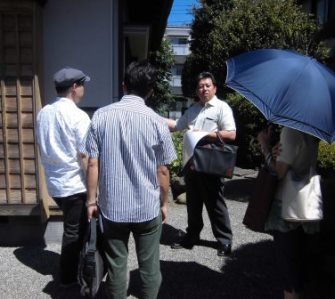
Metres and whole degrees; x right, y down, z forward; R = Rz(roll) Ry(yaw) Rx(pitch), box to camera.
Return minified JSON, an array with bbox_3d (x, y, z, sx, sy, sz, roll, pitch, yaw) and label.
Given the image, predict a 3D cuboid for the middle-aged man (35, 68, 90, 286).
[{"bbox_3d":[-0.790,0.220,2.330,0.500,1.680,0.380,4,6,37],"label":"middle-aged man"}]

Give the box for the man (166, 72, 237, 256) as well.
[{"bbox_3d":[0.310,0.150,2.840,0.720,1.710,0.500,2,6,21],"label":"man"}]

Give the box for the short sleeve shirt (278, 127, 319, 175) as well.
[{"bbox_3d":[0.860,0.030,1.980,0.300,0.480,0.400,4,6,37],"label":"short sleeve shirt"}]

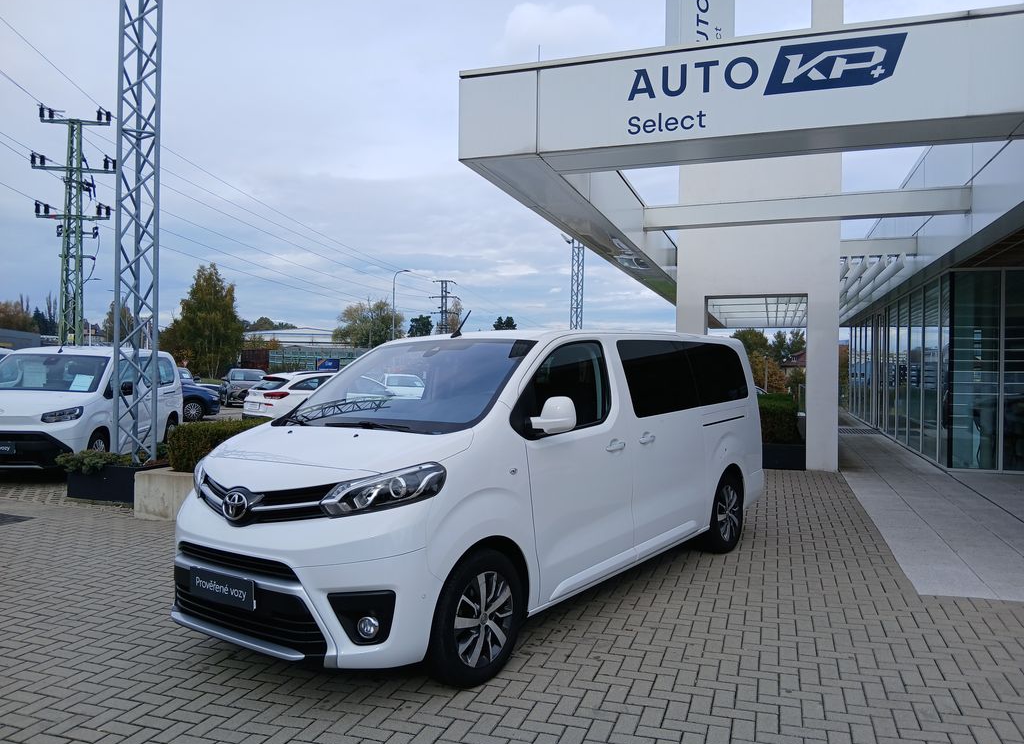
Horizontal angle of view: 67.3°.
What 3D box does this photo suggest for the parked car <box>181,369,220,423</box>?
[{"bbox_3d":[-10.000,0.680,20.800,4.200,1.500,1.780,0,0,-32],"label":"parked car"}]

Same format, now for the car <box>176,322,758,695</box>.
[{"bbox_3d":[0.105,0.600,5.700,1.980,1.900,4.980,0,1,37],"label":"car"}]

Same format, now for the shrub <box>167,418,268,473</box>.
[{"bbox_3d":[-2.850,0.865,9.200,1.150,0.480,2.200,1,0,19],"label":"shrub"}]

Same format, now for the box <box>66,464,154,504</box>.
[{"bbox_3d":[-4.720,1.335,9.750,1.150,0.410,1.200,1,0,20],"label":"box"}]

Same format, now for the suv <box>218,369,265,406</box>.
[{"bbox_3d":[-10.800,0.600,30.400,1.800,1.500,4.300,0,0,-30],"label":"suv"}]

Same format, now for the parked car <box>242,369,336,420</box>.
[{"bbox_3d":[-4.500,0.770,19.100,1.800,1.480,4.500,1,1,38],"label":"parked car"}]

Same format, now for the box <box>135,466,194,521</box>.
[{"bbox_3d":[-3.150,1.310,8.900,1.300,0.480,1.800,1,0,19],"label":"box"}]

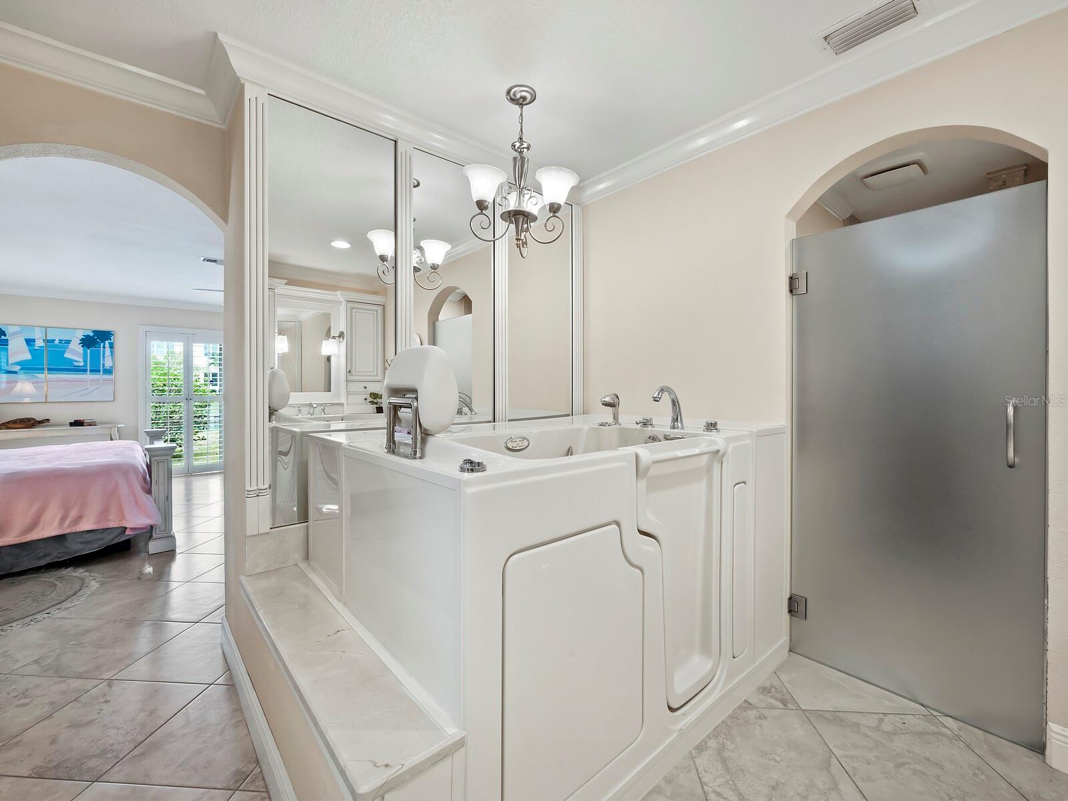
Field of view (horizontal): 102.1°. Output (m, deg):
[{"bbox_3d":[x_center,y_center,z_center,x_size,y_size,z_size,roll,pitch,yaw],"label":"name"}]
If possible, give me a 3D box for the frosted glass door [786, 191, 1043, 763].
[{"bbox_3d":[1.412,0.107,1.695,0.127,2.135,0.748,-1,2,-42],"label":"frosted glass door"}]

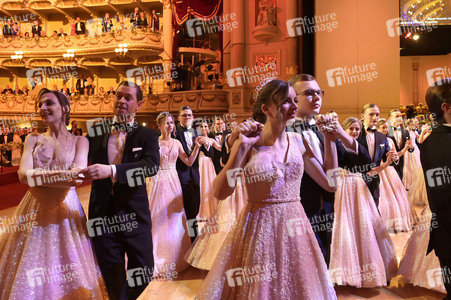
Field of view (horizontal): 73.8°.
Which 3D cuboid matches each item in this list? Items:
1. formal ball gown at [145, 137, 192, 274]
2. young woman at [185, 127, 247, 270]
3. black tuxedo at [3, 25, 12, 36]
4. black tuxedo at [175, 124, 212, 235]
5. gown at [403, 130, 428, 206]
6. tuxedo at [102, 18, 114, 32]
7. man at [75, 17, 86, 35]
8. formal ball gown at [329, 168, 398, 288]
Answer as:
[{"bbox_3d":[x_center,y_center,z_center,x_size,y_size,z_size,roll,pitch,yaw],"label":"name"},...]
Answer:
[{"bbox_3d":[-0.660,0.598,3.420,0.680,1.410,0.660,0,2,-12],"label":"formal ball gown"},{"bbox_3d":[0.083,0.454,3.550,0.850,1.680,0.720,0,2,-12],"label":"young woman"},{"bbox_3d":[-12.337,-6.378,17.022,0.540,1.450,0.340,-1,2,-37],"label":"black tuxedo"},{"bbox_3d":[-0.428,0.463,3.900,0.620,1.520,0.420,0,2,-7],"label":"black tuxedo"},{"bbox_3d":[3.773,0.342,5.950,0.620,1.420,0.660,0,2,-14],"label":"gown"},{"bbox_3d":[-6.232,-6.279,16.022,0.560,1.450,0.360,-1,2,-21],"label":"tuxedo"},{"bbox_3d":[-7.700,-6.180,15.950,0.560,1.770,0.330,-1,1,-13],"label":"man"},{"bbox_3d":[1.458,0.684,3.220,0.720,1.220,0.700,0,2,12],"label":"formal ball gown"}]

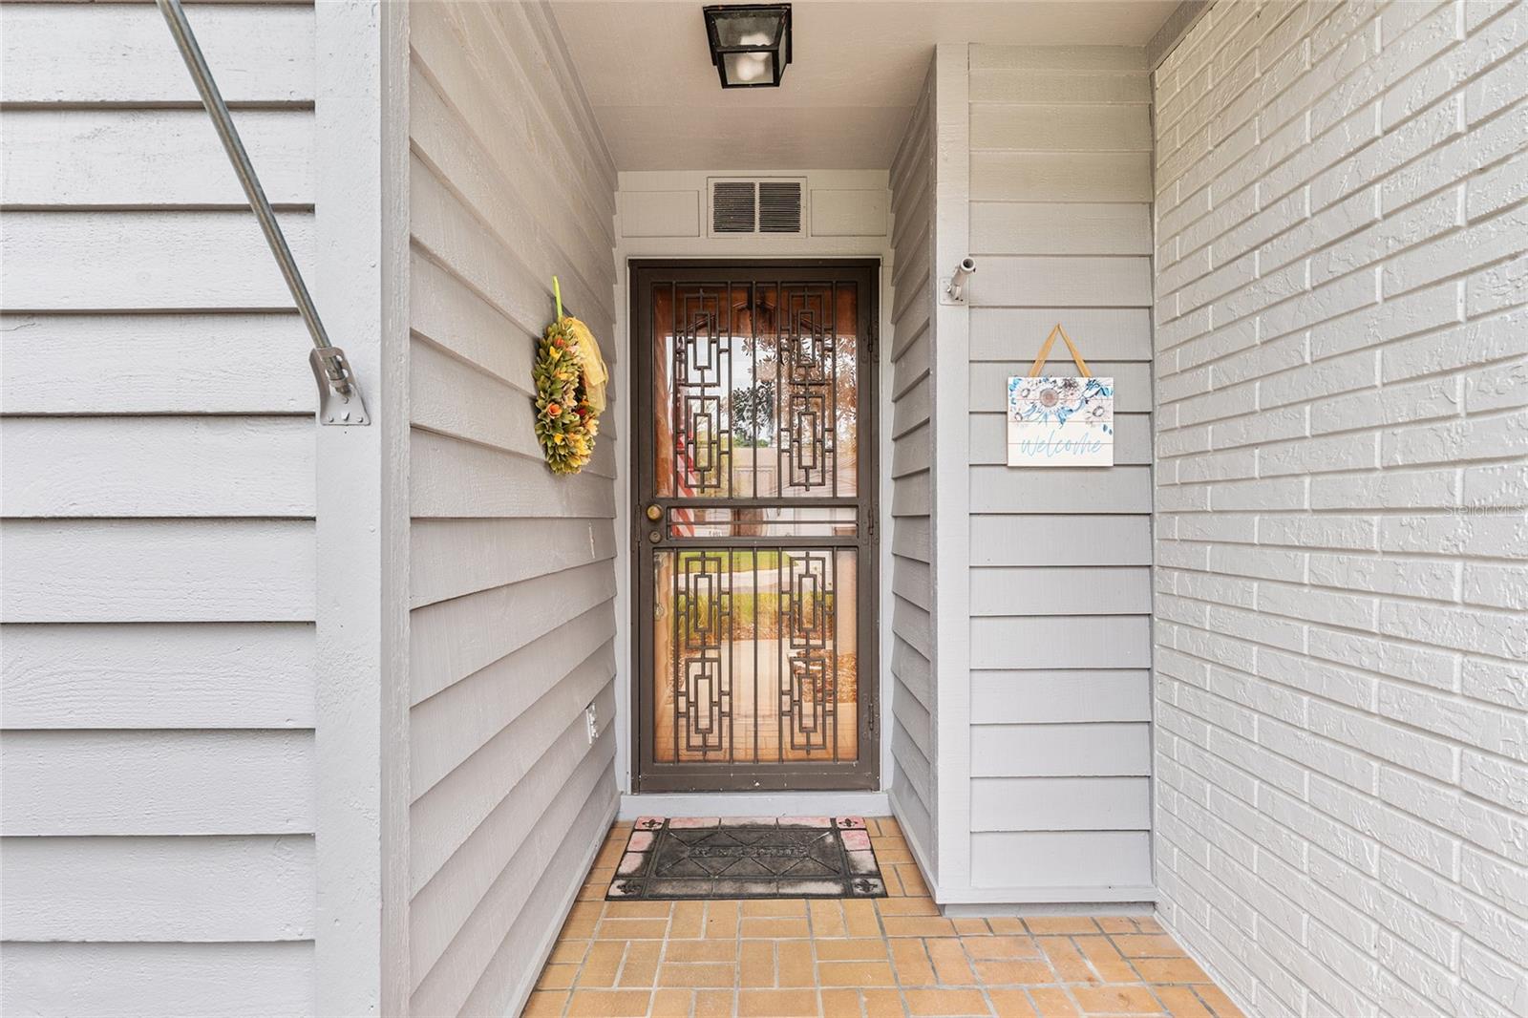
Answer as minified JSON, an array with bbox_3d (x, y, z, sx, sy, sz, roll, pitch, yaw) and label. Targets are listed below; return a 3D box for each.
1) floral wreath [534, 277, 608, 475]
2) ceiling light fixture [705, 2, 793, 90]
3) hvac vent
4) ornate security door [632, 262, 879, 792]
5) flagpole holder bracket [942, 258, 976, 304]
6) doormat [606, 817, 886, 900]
[{"bbox_3d":[-0.513,-0.361,1.855,0.115,0.530,0.420,0,-1,0],"label":"floral wreath"},{"bbox_3d":[-0.037,-1.278,1.903,0.233,0.098,0.233,0,-1,3],"label":"ceiling light fixture"},{"bbox_3d":[-0.027,-1.183,2.652,0.376,0.226,0.025,0,-1,0],"label":"hvac vent"},{"bbox_3d":[-0.034,0.070,2.655,0.968,2.070,0.055,0,-1,0],"label":"ornate security door"},{"bbox_3d":[0.547,-0.635,1.900,0.080,0.090,0.140,0,0,0],"label":"flagpole holder bracket"},{"bbox_3d":[-0.049,1.190,2.345,0.870,0.012,0.540,0,-1,-1],"label":"doormat"}]

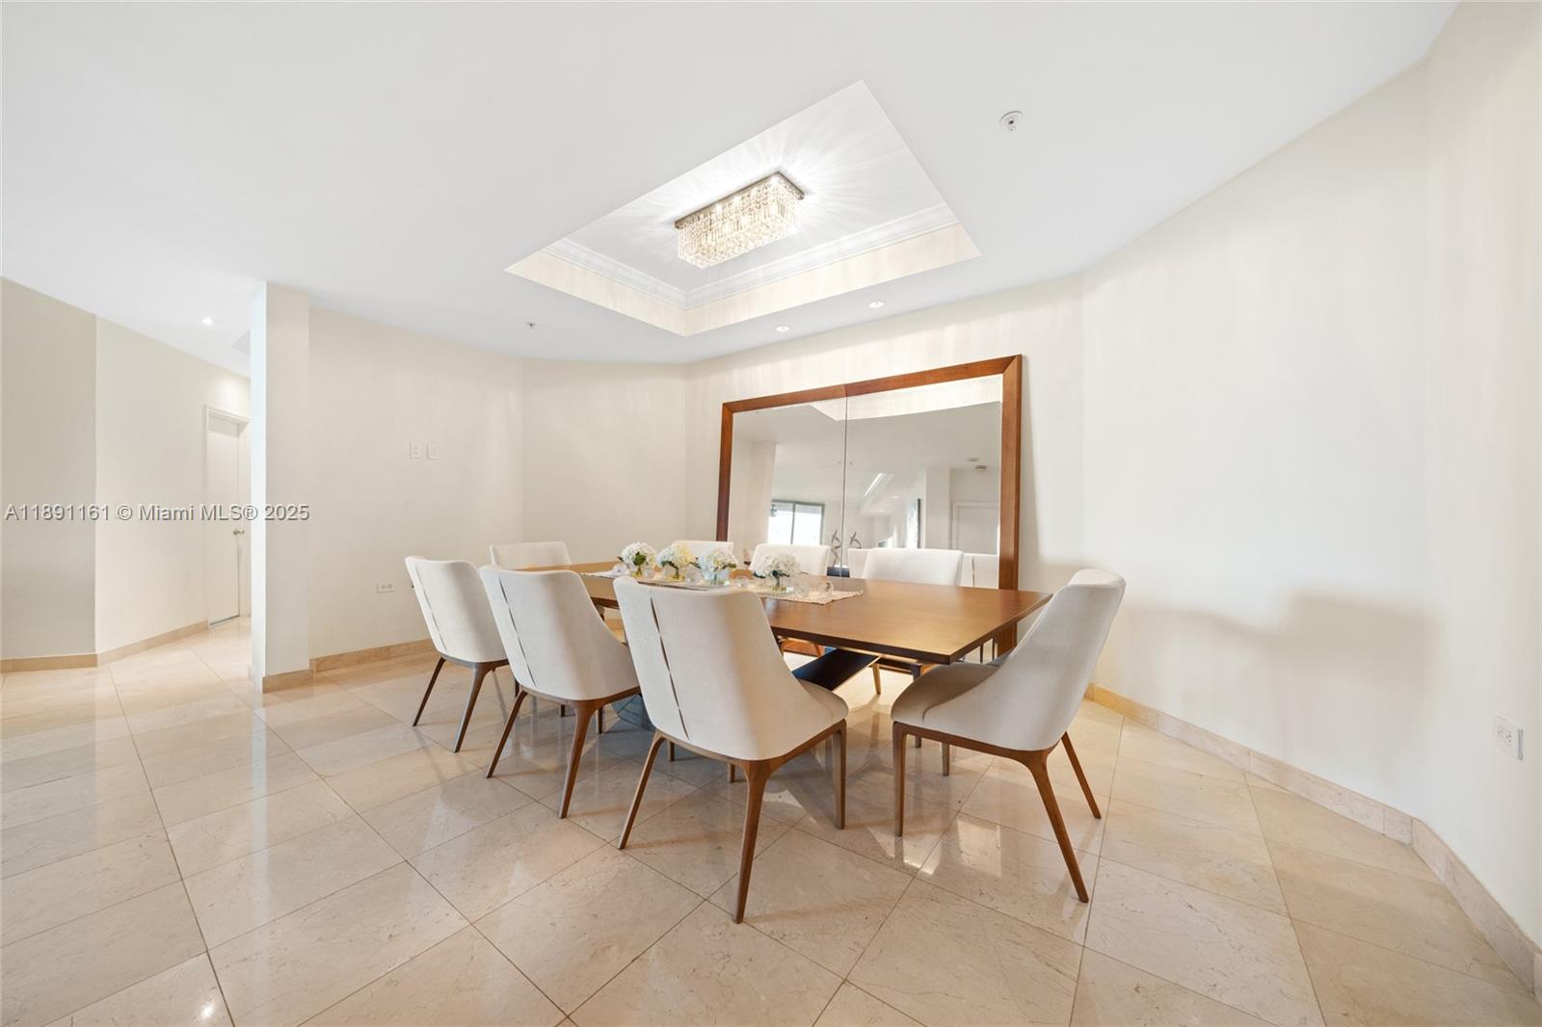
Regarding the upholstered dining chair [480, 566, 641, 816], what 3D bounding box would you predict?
[{"bbox_3d":[-0.829,0.684,2.277,0.570,0.890,0.630,-1,-1,36],"label":"upholstered dining chair"}]

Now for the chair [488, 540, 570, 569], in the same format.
[{"bbox_3d":[-1.683,0.720,3.920,0.620,0.890,0.570,-1,-1,39],"label":"chair"}]

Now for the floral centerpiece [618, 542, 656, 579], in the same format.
[{"bbox_3d":[-0.831,0.286,3.192,0.220,0.212,0.210,0,-1,0],"label":"floral centerpiece"}]

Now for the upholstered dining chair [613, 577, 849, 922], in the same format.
[{"bbox_3d":[-0.136,0.654,1.728,0.578,0.886,0.653,0,-1,37],"label":"upholstered dining chair"}]

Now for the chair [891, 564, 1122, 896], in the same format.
[{"bbox_3d":[0.833,0.655,1.797,0.653,0.886,0.578,0,-1,36],"label":"chair"}]

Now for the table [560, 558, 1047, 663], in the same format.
[{"bbox_3d":[-0.442,0.760,2.830,3.330,0.756,1.360,-1,-1,39],"label":"table"}]

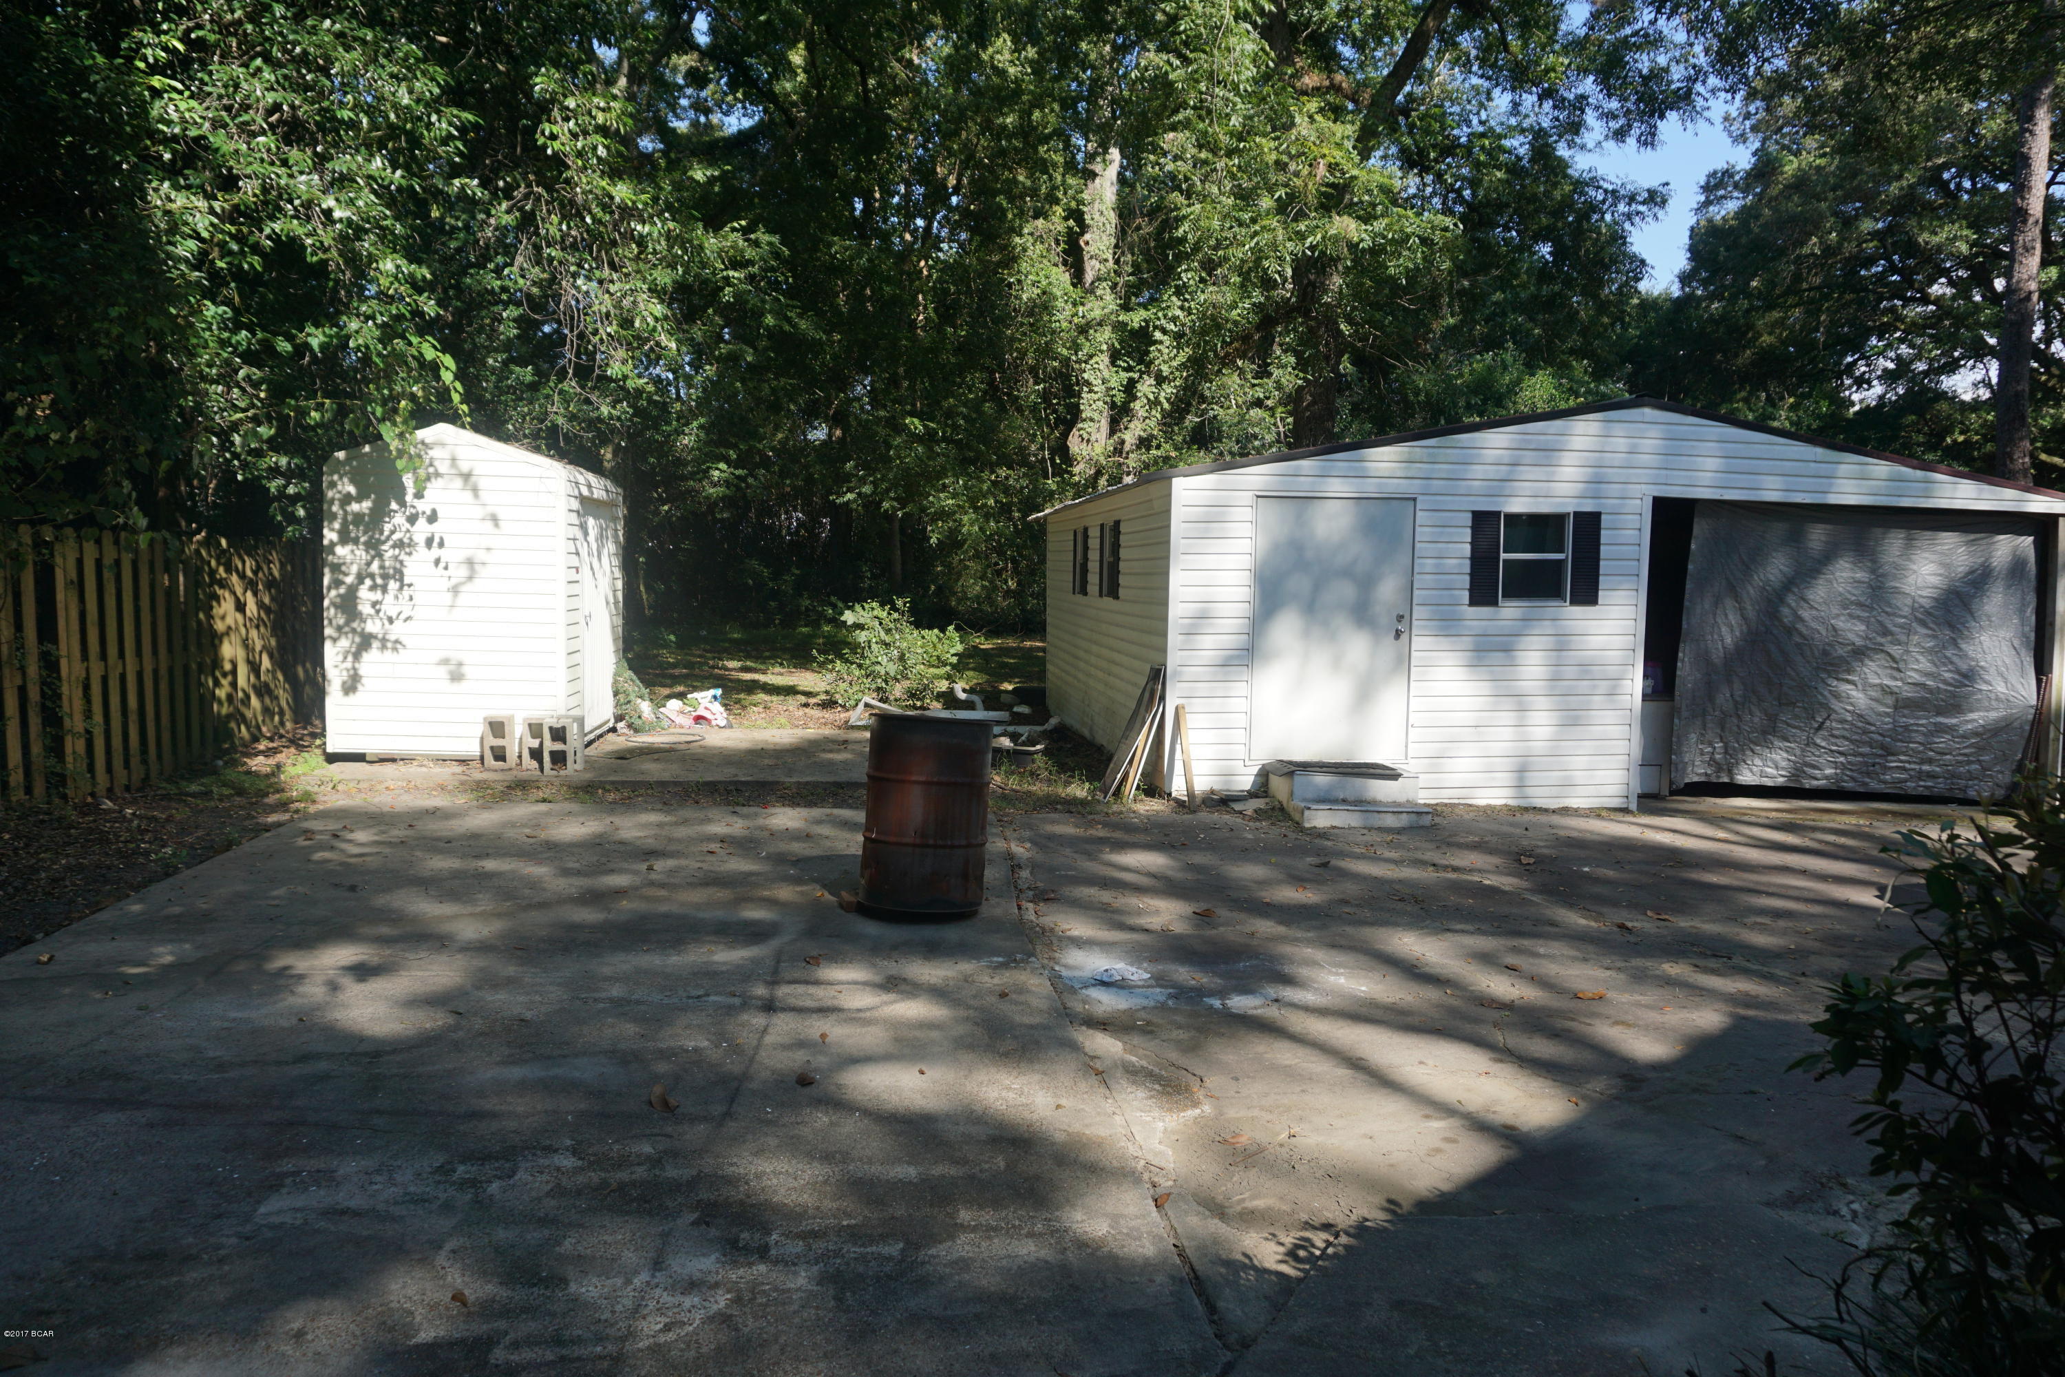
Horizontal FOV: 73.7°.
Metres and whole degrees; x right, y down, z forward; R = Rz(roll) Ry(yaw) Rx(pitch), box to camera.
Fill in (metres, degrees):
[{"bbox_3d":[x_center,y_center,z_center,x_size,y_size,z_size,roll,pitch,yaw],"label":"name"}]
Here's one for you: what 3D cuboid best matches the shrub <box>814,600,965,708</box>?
[{"bbox_3d":[-1.723,-0.414,16.800,1.780,1.240,1.600,1,5,0],"label":"shrub"}]

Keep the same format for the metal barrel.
[{"bbox_3d":[-0.509,0.587,6.610,0.595,0.880,0.595,4,-1,0],"label":"metal barrel"}]

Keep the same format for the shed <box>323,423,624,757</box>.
[{"bbox_3d":[-4.748,-0.858,12.043,1.830,2.600,2.500,0,5,-5],"label":"shed"}]

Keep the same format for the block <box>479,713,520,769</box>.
[{"bbox_3d":[-4.171,0.423,10.792,0.194,0.397,0.194,0,5,-7],"label":"block"}]

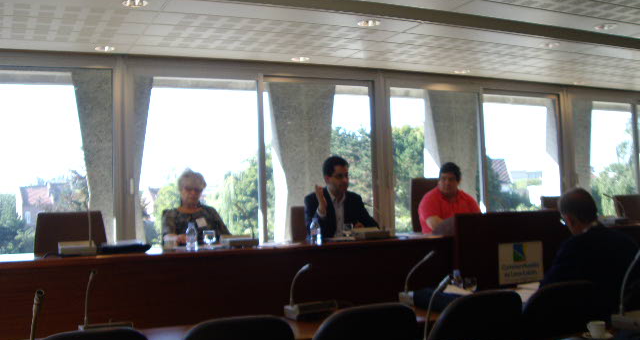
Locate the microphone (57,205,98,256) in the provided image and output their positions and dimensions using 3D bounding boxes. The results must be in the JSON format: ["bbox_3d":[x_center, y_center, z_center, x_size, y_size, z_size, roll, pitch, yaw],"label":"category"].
[{"bbox_3d":[-1.443,0.354,4.192,0.210,0.290,0.200,-1,-2,-24],"label":"microphone"}]

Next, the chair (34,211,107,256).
[{"bbox_3d":[-1.577,0.765,4.507,0.480,0.970,0.560,-1,-2,-24],"label":"chair"}]

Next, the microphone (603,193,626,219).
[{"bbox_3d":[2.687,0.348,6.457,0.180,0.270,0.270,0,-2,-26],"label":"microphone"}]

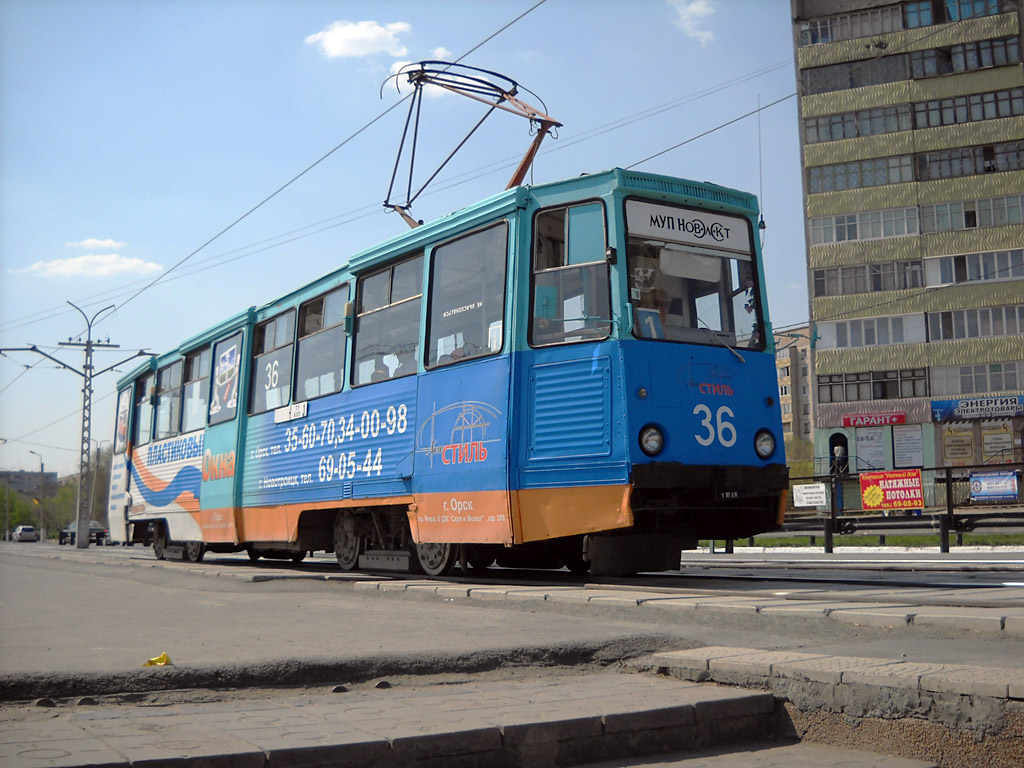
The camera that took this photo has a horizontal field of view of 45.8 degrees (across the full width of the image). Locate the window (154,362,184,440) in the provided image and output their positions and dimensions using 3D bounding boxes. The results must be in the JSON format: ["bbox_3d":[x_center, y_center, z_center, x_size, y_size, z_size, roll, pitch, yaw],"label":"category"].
[{"bbox_3d":[-4.995,0.268,17.667,0.060,1.086,1.368,6,-9,-30],"label":"window"}]

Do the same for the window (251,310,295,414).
[{"bbox_3d":[-2.712,-0.226,13.793,0.060,1.086,1.371,6,-9,-30],"label":"window"}]

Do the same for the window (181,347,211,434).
[{"bbox_3d":[-4.231,0.103,16.371,0.060,1.086,1.371,6,-9,-30],"label":"window"}]

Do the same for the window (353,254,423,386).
[{"bbox_3d":[-1.129,-0.568,11.108,0.060,1.086,1.467,6,-9,-30],"label":"window"}]

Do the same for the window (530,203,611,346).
[{"bbox_3d":[0.440,-0.832,9.119,0.635,1.071,0.060,-8,-12,26],"label":"window"}]

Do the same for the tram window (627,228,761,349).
[{"bbox_3d":[1.405,-0.689,9.285,1.252,0.823,0.060,3,-13,-30],"label":"tram window"}]

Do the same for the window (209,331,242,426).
[{"bbox_3d":[-3.542,-0.047,15.058,0.060,1.062,1.182,6,-9,-30],"label":"window"}]

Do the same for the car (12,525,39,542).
[{"bbox_3d":[-46.923,14.480,117.000,1.740,1.520,4.250,3,-8,-30],"label":"car"}]

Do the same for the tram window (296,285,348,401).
[{"bbox_3d":[-1.957,-0.389,12.512,0.060,1.086,1.374,6,-9,-30],"label":"tram window"}]

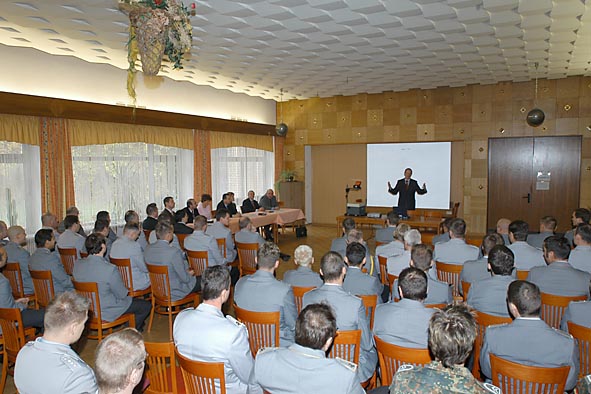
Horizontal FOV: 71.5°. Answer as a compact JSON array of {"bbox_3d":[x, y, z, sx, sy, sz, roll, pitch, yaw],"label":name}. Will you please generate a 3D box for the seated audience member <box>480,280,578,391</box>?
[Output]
[{"bbox_3d":[1.385,1.103,2.577,0.540,1.290,0.820,1,5,22],"label":"seated audience member"}]

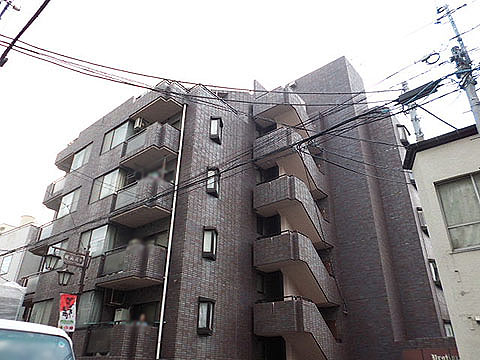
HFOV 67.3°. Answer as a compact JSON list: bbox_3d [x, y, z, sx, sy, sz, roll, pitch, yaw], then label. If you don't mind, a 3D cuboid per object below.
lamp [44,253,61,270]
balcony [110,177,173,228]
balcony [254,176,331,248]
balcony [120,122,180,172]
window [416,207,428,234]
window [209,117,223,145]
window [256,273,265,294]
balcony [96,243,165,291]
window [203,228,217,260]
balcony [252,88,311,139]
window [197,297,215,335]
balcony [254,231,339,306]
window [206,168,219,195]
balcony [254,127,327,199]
[{"bbox_3d":[-5.948,2.585,11.436,0.420,0.500,0.420,-20,-35,34],"label":"lamp"},{"bbox_3d":[-4.133,0.974,15.348,2.600,1.380,1.300,-20,-35,34],"label":"balcony"},{"bbox_3d":[2.644,1.818,18.025,2.170,2.690,3.450,-20,-35,34],"label":"balcony"},{"bbox_3d":[-4.155,-1.483,16.947,2.670,1.360,1.260,-21,-35,35],"label":"balcony"},{"bbox_3d":[9.801,2.125,19.132,0.260,1.250,0.800,-21,-35,35],"label":"window"},{"bbox_3d":[-1.026,-2.394,16.945,0.320,1.320,0.780,-20,-35,34],"label":"window"},{"bbox_3d":[0.914,4.674,16.294,0.130,0.810,0.530,-21,-35,35],"label":"window"},{"bbox_3d":[-4.241,3.474,14.258,2.670,1.360,1.260,-21,-35,35],"label":"balcony"},{"bbox_3d":[-1.109,2.513,14.332,0.320,1.300,0.780,-20,-35,34],"label":"window"},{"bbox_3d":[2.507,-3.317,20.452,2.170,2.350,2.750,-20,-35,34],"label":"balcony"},{"bbox_3d":[-1.178,5.013,13.158,0.260,1.300,0.760,-21,-35,35],"label":"window"},{"bbox_3d":[2.648,4.279,16.537,2.110,2.630,3.820,-21,-35,35],"label":"balcony"},{"bbox_3d":[-1.092,0.109,15.818,0.260,1.260,0.760,-21,-35,35],"label":"window"},{"bbox_3d":[2.685,-0.622,19.324,2.170,2.660,3.450,-20,-35,34],"label":"balcony"}]

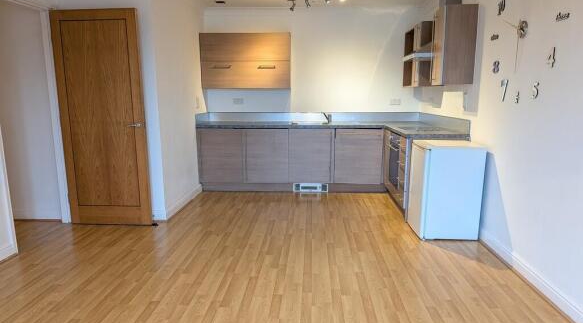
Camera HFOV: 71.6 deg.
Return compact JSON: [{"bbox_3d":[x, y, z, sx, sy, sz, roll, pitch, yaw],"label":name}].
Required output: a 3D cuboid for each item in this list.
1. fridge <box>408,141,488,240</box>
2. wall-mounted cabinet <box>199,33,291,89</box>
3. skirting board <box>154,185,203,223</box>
[{"bbox_3d":[1.446,0.253,3.807,0.510,0.845,0.510,0,10,3],"label":"fridge"},{"bbox_3d":[-0.594,-1.356,5.525,1.200,0.725,0.330,0,10,3],"label":"wall-mounted cabinet"},{"bbox_3d":[-1.322,0.451,4.829,0.120,0.120,1.310,0,10,3],"label":"skirting board"}]

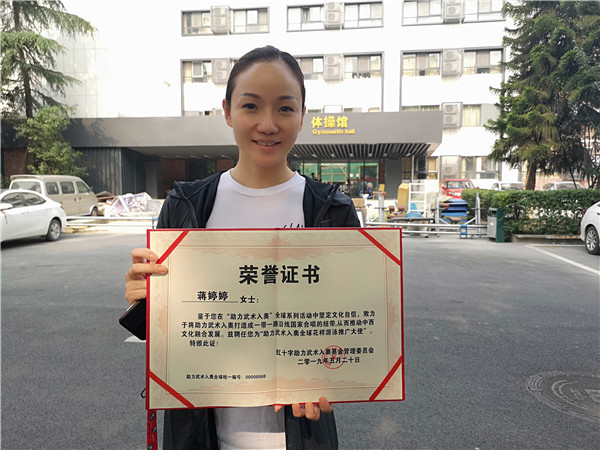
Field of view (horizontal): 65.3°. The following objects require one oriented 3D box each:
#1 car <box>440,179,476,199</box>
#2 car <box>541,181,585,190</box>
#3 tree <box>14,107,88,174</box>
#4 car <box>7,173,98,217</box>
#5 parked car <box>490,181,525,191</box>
[{"bbox_3d":[8.855,-1.674,25.750,1.750,1.580,4.200,1,5,12],"label":"car"},{"bbox_3d":[14.255,-1.556,25.156,1.780,1.480,4.500,1,5,12],"label":"car"},{"bbox_3d":[-13.240,-3.404,24.801,3.400,5.500,3.300,1,5,12],"label":"tree"},{"bbox_3d":[-10.846,-1.303,21.120,1.640,1.910,4.050,1,5,8],"label":"car"},{"bbox_3d":[11.555,-1.599,25.555,1.770,1.480,4.450,1,5,12],"label":"parked car"}]

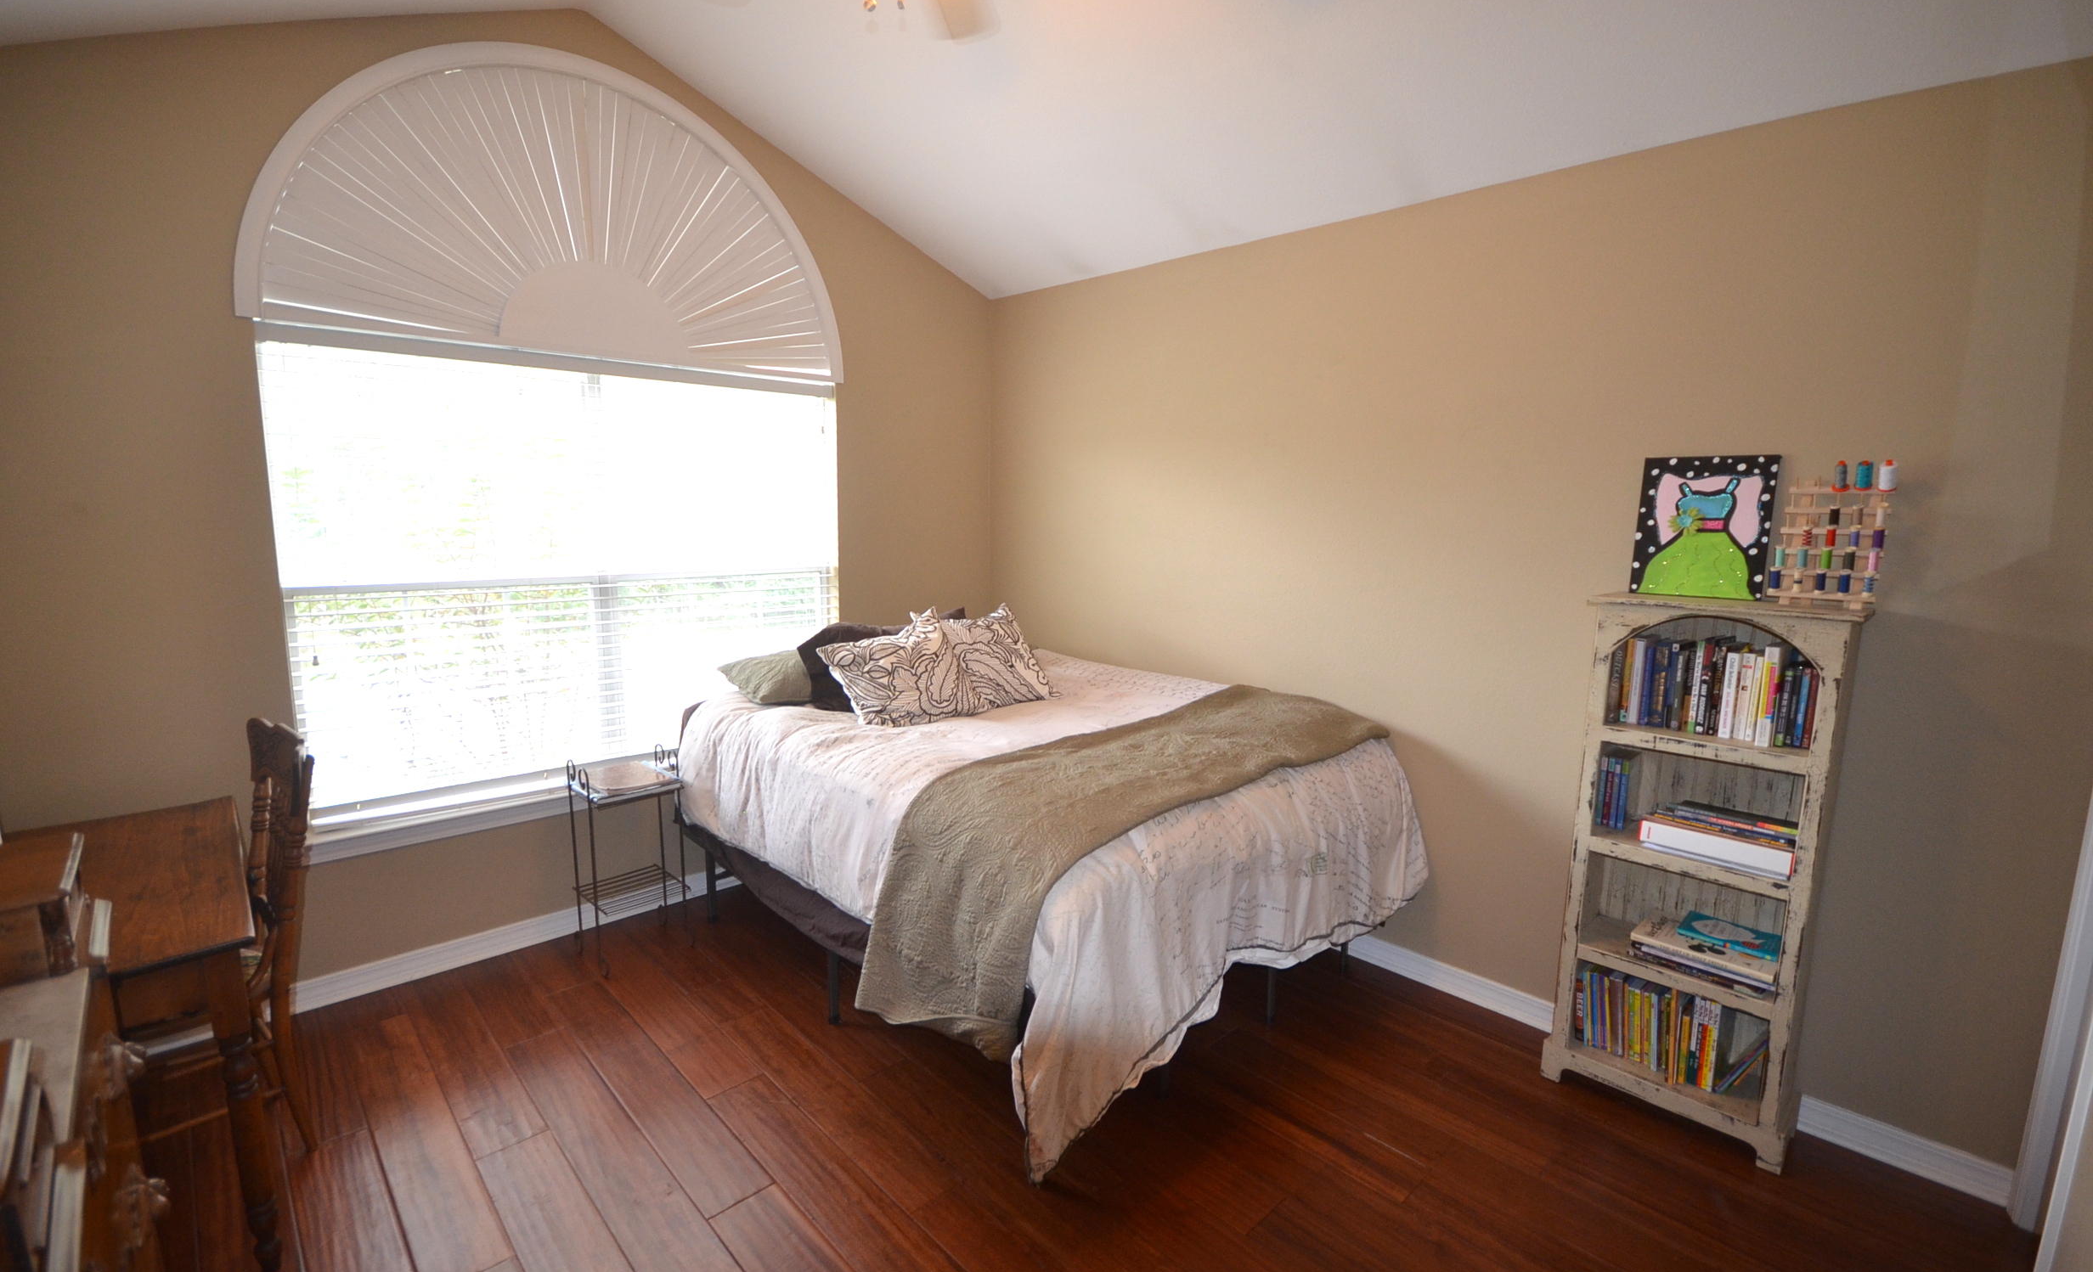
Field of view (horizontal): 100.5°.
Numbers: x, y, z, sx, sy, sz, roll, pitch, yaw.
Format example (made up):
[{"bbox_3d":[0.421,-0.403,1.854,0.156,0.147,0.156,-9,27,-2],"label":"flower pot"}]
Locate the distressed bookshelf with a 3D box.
[{"bbox_3d":[1.663,0.593,2.260,0.536,1.364,0.210,9,12,44],"label":"distressed bookshelf"}]

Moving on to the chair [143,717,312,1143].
[{"bbox_3d":[-2.017,0.736,2.034,0.458,1.024,0.529,9,12,44],"label":"chair"}]

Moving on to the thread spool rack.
[{"bbox_3d":[1.827,-0.211,2.032,0.194,0.302,0.134,9,12,44],"label":"thread spool rack"}]

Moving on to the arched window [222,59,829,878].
[{"bbox_3d":[-1.499,-0.639,3.009,0.103,2.438,1.856,9,12,44],"label":"arched window"}]

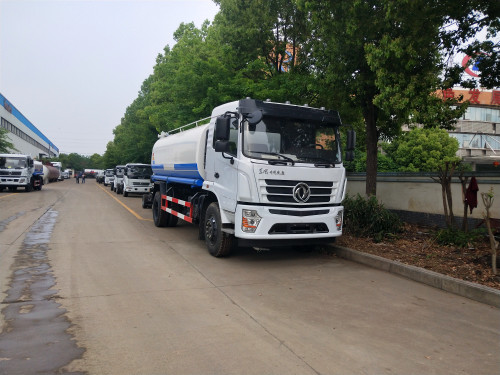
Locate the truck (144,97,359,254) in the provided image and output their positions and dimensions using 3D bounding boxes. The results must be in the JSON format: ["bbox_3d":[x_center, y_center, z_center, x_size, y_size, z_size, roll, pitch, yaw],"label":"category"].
[{"bbox_3d":[-0.755,-0.238,9.787,2.500,3.060,7.500,2,1,-26],"label":"truck"}]

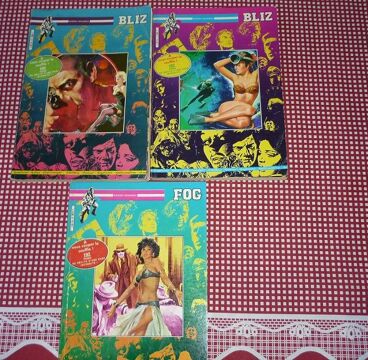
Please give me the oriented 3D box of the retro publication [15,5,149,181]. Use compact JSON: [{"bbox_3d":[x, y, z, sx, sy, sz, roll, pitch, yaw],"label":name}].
[{"bbox_3d":[-0.096,-0.088,0.455,0.128,0.012,0.182,0,74,1],"label":"retro publication"}]

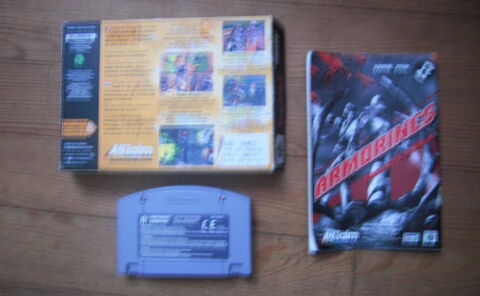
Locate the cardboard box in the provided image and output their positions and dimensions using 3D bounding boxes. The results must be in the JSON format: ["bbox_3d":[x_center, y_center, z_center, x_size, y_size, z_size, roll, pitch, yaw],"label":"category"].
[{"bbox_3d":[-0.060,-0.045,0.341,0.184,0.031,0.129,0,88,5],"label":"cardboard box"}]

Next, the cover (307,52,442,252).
[{"bbox_3d":[0.116,0.003,0.341,0.114,0.006,0.175,0,88,5],"label":"cover"}]

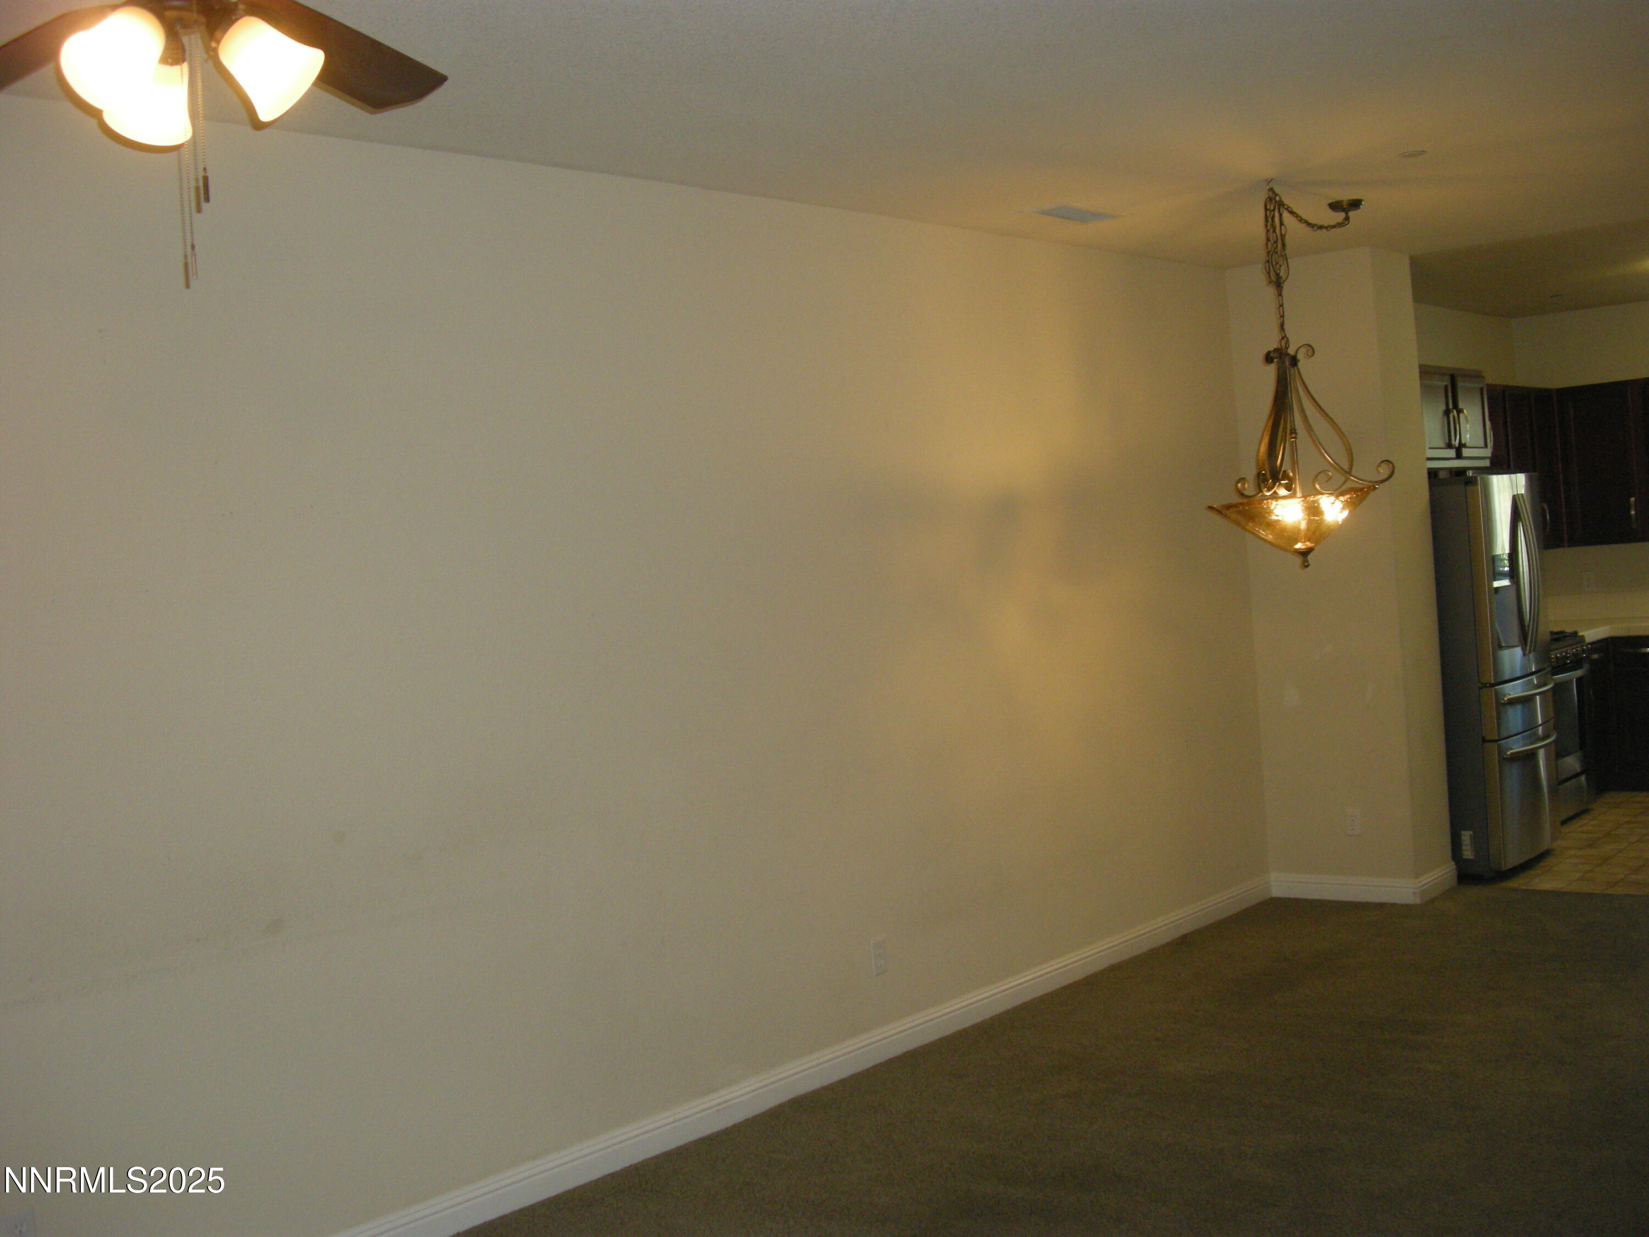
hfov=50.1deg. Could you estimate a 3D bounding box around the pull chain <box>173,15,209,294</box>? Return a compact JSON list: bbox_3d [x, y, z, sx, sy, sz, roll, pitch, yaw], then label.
[{"bbox_3d":[-0.789,-0.580,2.200,0.032,0.320,0.032,-3,2,42],"label":"pull chain"}]

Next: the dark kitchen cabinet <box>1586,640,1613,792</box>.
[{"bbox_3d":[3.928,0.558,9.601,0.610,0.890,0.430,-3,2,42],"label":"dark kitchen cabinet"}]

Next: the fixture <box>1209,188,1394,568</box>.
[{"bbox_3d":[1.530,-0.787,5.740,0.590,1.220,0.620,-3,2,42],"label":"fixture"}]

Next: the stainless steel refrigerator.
[{"bbox_3d":[2.874,0.246,8.176,0.900,1.770,0.900,-3,2,42],"label":"stainless steel refrigerator"}]

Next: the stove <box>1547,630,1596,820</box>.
[{"bbox_3d":[3.550,0.578,9.146,0.670,0.940,0.770,-3,2,42],"label":"stove"}]

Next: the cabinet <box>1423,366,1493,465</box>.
[{"bbox_3d":[2.654,-0.908,8.260,0.610,0.460,0.910,-3,2,42],"label":"cabinet"}]

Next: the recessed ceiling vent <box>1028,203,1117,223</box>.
[{"bbox_3d":[0.868,-1.382,6.062,0.170,0.025,0.400,-3,2,42],"label":"recessed ceiling vent"}]

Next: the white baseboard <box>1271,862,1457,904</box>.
[{"bbox_3d":[2.375,1.135,7.712,0.645,0.110,0.450,-3,2,42],"label":"white baseboard"}]

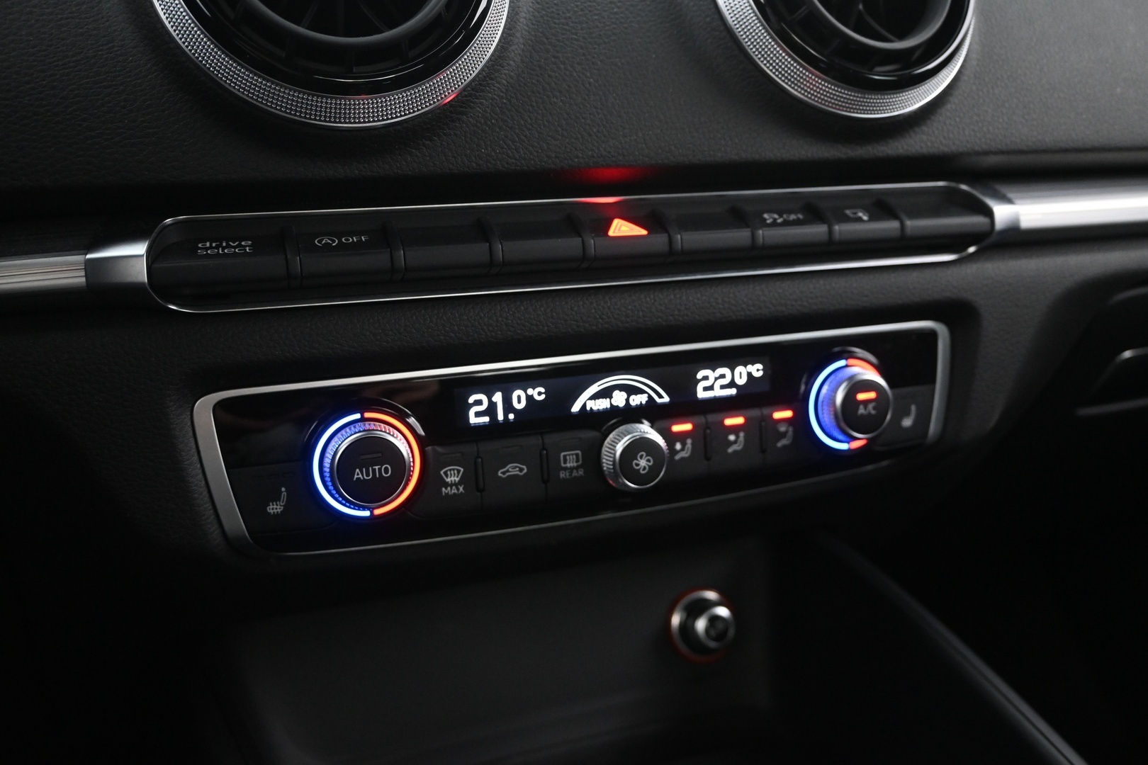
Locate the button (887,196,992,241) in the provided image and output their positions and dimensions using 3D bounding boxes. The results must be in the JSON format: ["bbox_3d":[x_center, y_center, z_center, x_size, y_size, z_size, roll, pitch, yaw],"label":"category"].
[{"bbox_3d":[0.118,-0.052,0.308,0.031,0.013,0.009,-6,1,-18],"label":"button"}]

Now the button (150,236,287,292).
[{"bbox_3d":[-0.089,-0.030,0.241,0.032,0.013,0.009,-6,1,-18],"label":"button"}]

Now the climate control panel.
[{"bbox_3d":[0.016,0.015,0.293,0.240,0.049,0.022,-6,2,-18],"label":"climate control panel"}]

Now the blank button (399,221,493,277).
[{"bbox_3d":[-0.035,-0.036,0.259,0.023,0.013,0.009,-6,1,-18],"label":"blank button"}]

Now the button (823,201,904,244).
[{"bbox_3d":[0.090,-0.049,0.299,0.022,0.013,0.009,-6,1,-18],"label":"button"}]

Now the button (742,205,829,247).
[{"bbox_3d":[0.065,-0.046,0.291,0.022,0.013,0.009,-6,1,-18],"label":"button"}]

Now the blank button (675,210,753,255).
[{"bbox_3d":[0.040,-0.043,0.283,0.023,0.013,0.009,-6,1,-18],"label":"blank button"}]

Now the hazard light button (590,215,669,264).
[{"bbox_3d":[0.015,-0.041,0.275,0.023,0.013,0.009,-6,1,-18],"label":"hazard light button"}]

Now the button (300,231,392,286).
[{"bbox_3d":[-0.060,-0.033,0.251,0.023,0.013,0.009,-6,1,-18],"label":"button"}]

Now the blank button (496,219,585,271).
[{"bbox_3d":[-0.010,-0.038,0.267,0.023,0.013,0.009,-6,1,-18],"label":"blank button"}]

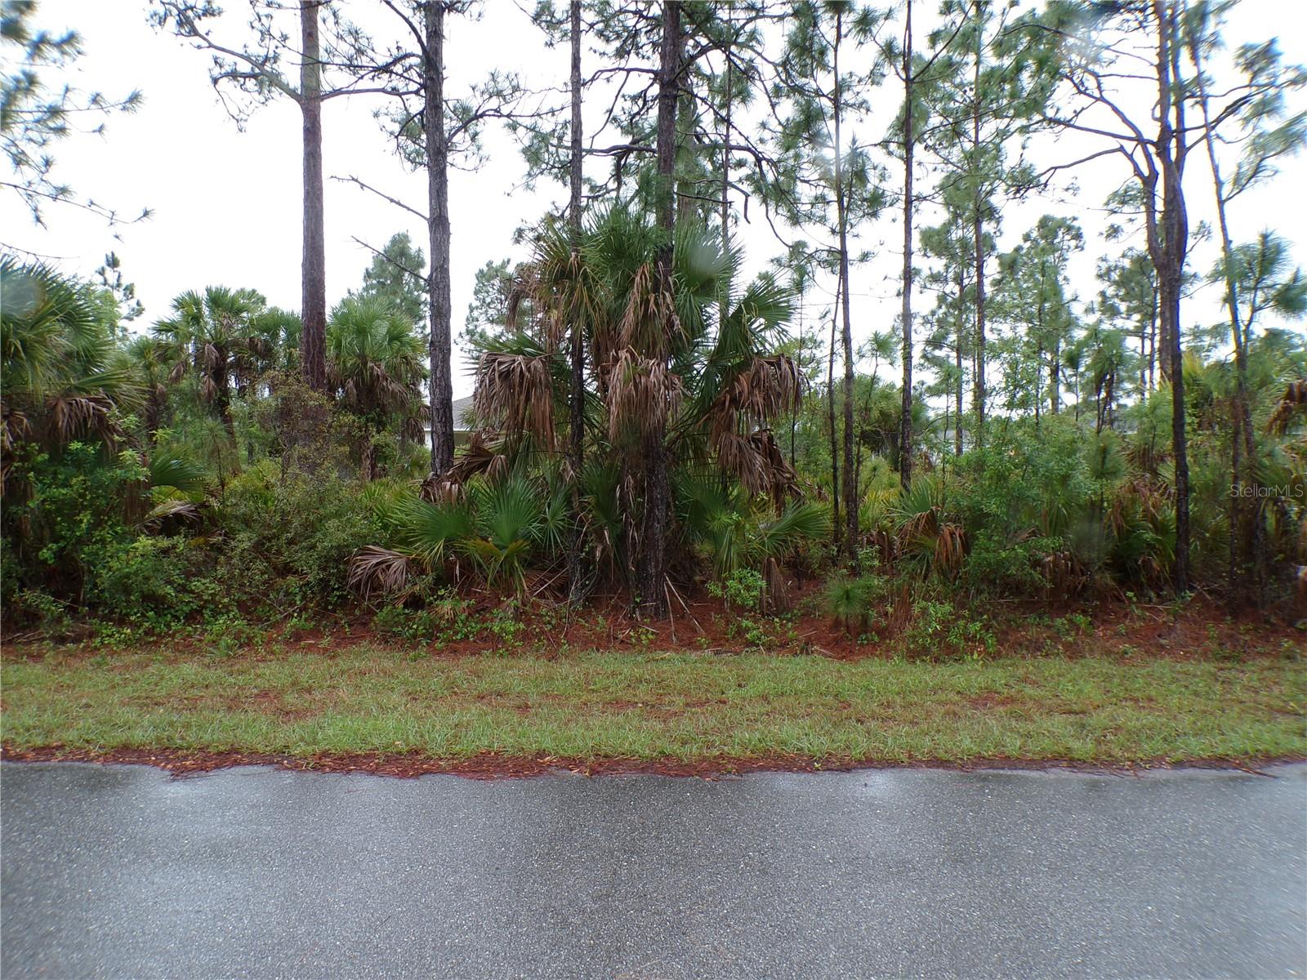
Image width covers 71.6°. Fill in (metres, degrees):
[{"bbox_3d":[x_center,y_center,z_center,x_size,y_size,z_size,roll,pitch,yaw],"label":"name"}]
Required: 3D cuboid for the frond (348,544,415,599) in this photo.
[{"bbox_3d":[-3.069,0.914,10.200,0.760,0.600,0.600,0,1,0],"label":"frond"}]

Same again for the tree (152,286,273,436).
[{"bbox_3d":[-11.182,-2.941,23.000,3.000,5.800,3.000,0,1,0],"label":"tree"}]

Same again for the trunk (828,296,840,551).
[{"bbox_3d":[3.051,-1.164,15.300,0.180,4.500,0.150,1,1,0],"label":"trunk"}]

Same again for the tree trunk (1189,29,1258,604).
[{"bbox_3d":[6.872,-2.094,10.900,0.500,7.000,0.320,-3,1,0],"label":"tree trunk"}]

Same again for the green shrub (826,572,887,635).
[{"bbox_3d":[2.013,1.131,9.000,0.600,0.640,0.580,0,1,0],"label":"green shrub"}]

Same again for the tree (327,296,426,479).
[{"bbox_3d":[-6.412,-1.881,21.000,2.400,5.300,2.400,0,1,0],"label":"tree"}]

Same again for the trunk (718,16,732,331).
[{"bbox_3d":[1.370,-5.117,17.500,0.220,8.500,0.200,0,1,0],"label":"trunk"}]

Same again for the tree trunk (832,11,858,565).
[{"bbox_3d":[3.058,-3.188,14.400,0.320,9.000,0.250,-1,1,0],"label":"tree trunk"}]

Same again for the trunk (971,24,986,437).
[{"bbox_3d":[7.895,-5.565,22.000,0.280,11.800,0.260,0,1,0],"label":"trunk"}]

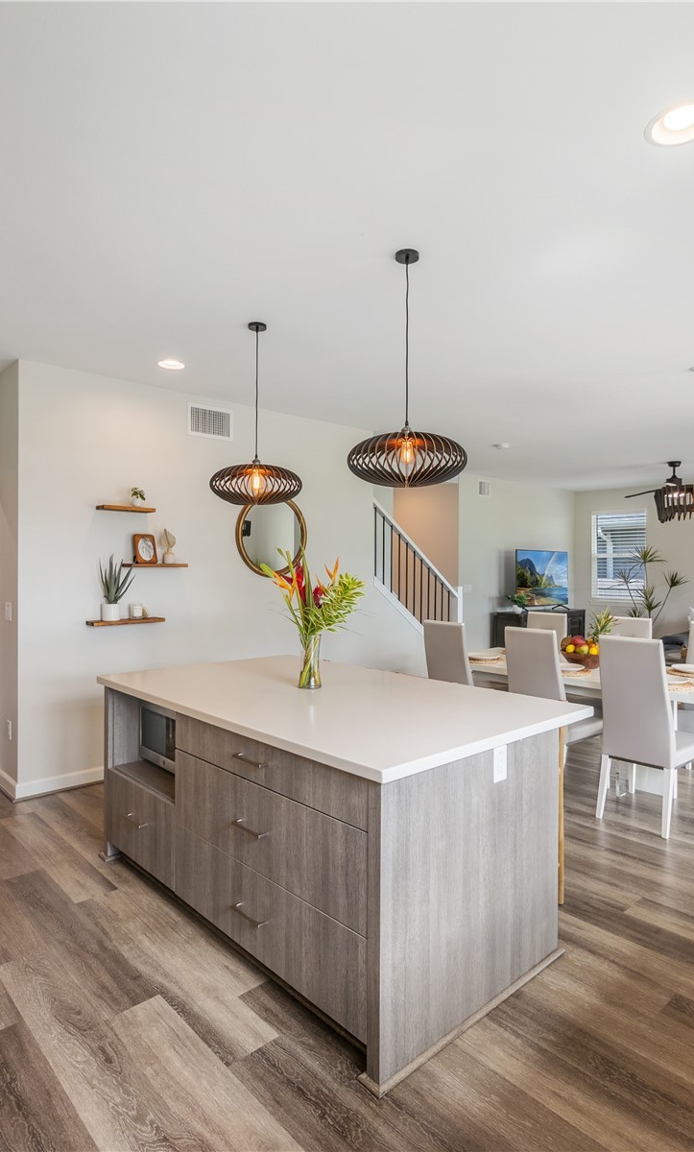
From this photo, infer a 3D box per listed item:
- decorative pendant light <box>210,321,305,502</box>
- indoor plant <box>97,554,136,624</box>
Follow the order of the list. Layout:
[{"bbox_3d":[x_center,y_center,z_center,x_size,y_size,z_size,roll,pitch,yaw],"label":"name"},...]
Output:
[{"bbox_3d":[-0.478,-0.860,3.315,0.492,0.950,0.492,0,1,-8],"label":"decorative pendant light"},{"bbox_3d":[-1.546,0.082,4.167,0.220,0.447,0.180,0,0,-43],"label":"indoor plant"}]

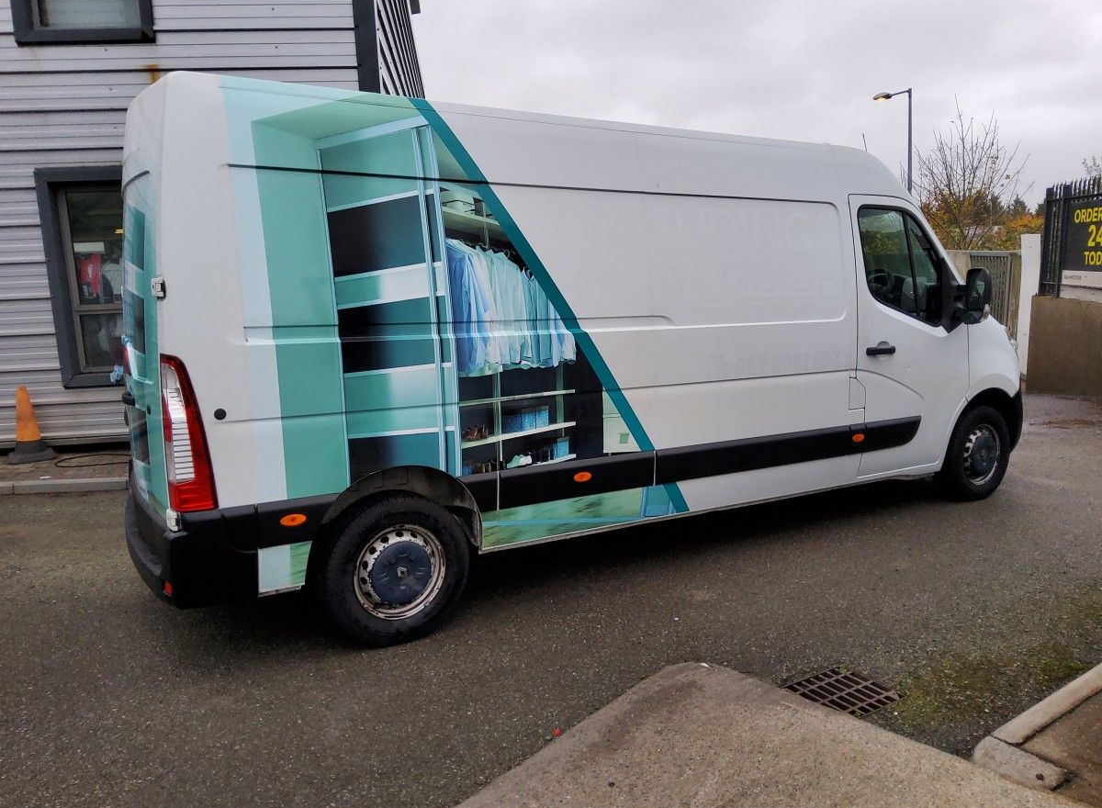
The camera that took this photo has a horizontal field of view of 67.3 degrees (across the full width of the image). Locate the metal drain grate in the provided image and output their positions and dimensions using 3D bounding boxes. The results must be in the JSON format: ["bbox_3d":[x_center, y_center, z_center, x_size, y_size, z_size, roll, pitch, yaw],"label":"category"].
[{"bbox_3d":[1.155,1.146,3.247,0.350,0.040,0.320,-6,10,-31],"label":"metal drain grate"}]

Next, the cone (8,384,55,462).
[{"bbox_3d":[-5.206,0.174,8.242,0.400,0.730,0.400,-6,10,-26],"label":"cone"}]

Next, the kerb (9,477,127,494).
[{"bbox_3d":[-4.157,0.717,7.204,0.940,0.120,0.120,-3,9,-4],"label":"kerb"}]

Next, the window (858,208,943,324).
[{"bbox_3d":[2.203,-0.863,5.200,0.782,0.751,0.060,-5,0,-30],"label":"window"}]

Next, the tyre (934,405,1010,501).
[{"bbox_3d":[2.997,0.359,5.917,0.685,0.685,0.225,-6,10,-31],"label":"tyre"}]

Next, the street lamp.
[{"bbox_3d":[10.181,-5.888,24.898,1.100,6.700,0.250,7,13,44],"label":"street lamp"}]

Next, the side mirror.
[{"bbox_3d":[2.613,-0.679,5.237,0.190,0.370,0.250,-6,10,-31],"label":"side mirror"}]

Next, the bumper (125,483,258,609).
[{"bbox_3d":[-1.843,0.492,3.970,0.430,0.420,2.030,-6,10,-31],"label":"bumper"}]

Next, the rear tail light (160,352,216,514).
[{"bbox_3d":[-1.367,0.110,3.103,0.190,0.620,0.160,-6,10,-31],"label":"rear tail light"}]

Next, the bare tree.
[{"bbox_3d":[9.150,-3.967,18.440,2.800,5.500,2.800,3,10,27],"label":"bare tree"}]

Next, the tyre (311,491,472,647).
[{"bbox_3d":[-0.702,0.720,3.690,0.685,0.685,0.225,-6,10,-31],"label":"tyre"}]

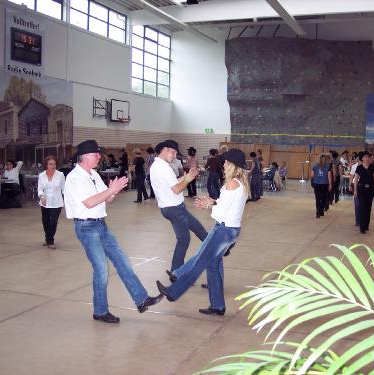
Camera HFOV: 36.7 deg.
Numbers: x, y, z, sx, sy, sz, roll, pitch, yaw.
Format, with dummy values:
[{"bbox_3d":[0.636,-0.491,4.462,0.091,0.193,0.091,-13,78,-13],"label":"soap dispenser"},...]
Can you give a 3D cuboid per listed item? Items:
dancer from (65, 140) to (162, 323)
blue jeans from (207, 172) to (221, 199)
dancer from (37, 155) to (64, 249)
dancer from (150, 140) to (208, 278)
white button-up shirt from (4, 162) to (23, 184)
[{"bbox_3d":[-0.732,0.433,5.713,1.030,1.800,0.550,3,4,22],"label":"dancer"},{"bbox_3d":[0.947,-0.048,18.904,0.450,0.950,0.320,0,4,-18],"label":"blue jeans"},{"bbox_3d":[-2.311,0.223,9.590,0.460,1.580,0.360,1,4,-9],"label":"dancer"},{"bbox_3d":[0.038,0.317,7.339,1.150,1.840,0.550,3,4,22],"label":"dancer"},{"bbox_3d":[-4.867,-0.421,15.800,0.520,0.650,0.320,3,4,14],"label":"white button-up shirt"}]

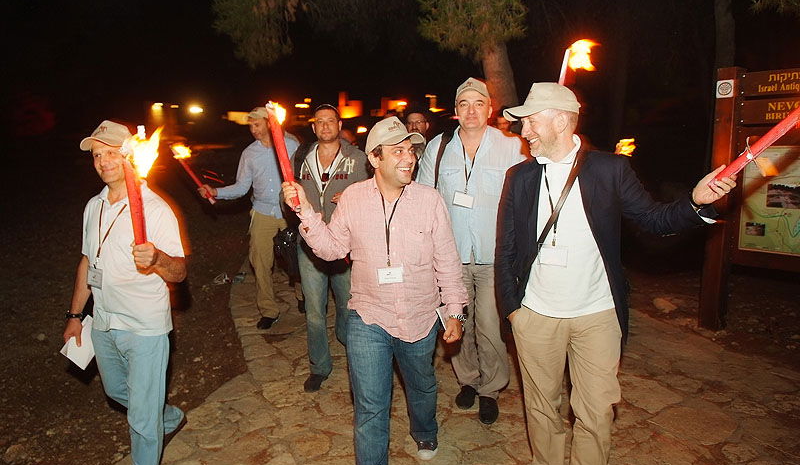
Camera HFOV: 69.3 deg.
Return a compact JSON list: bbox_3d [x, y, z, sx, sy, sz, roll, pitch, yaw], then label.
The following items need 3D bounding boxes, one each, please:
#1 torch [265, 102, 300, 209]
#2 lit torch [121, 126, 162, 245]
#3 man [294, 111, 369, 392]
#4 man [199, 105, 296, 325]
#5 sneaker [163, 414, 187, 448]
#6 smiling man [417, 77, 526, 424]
[{"bbox_3d":[-0.457,-0.290,2.270,0.060,0.470,0.060,-14,24,2],"label":"torch"},{"bbox_3d":[-1.028,-0.136,2.240,0.060,0.480,0.060,-4,16,0],"label":"lit torch"},{"bbox_3d":[-0.428,0.100,3.610,0.550,1.770,0.480,0,8,-2],"label":"man"},{"bbox_3d":[-1.120,-0.106,4.530,0.820,1.750,0.520,2,8,13],"label":"man"},{"bbox_3d":[-1.215,1.040,2.960,0.105,0.120,0.285,9,53,47],"label":"sneaker"},{"bbox_3d":[0.380,0.108,3.040,0.580,1.800,0.420,1,8,6],"label":"smiling man"}]

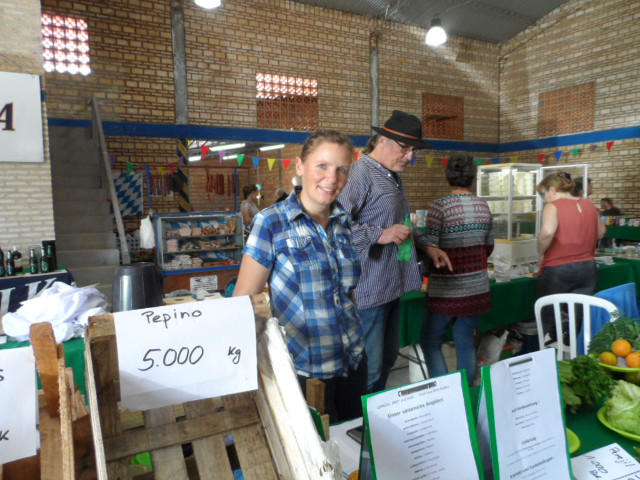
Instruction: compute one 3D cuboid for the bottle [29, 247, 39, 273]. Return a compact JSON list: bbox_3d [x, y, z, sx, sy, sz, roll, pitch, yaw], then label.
[{"bbox_3d":[-2.722,0.204,4.220,0.063,0.242,0.063,-1,5,0],"label":"bottle"}]

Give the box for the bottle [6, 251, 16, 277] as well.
[{"bbox_3d":[-2.885,0.218,4.150,0.062,0.238,0.062,-1,5,0],"label":"bottle"}]

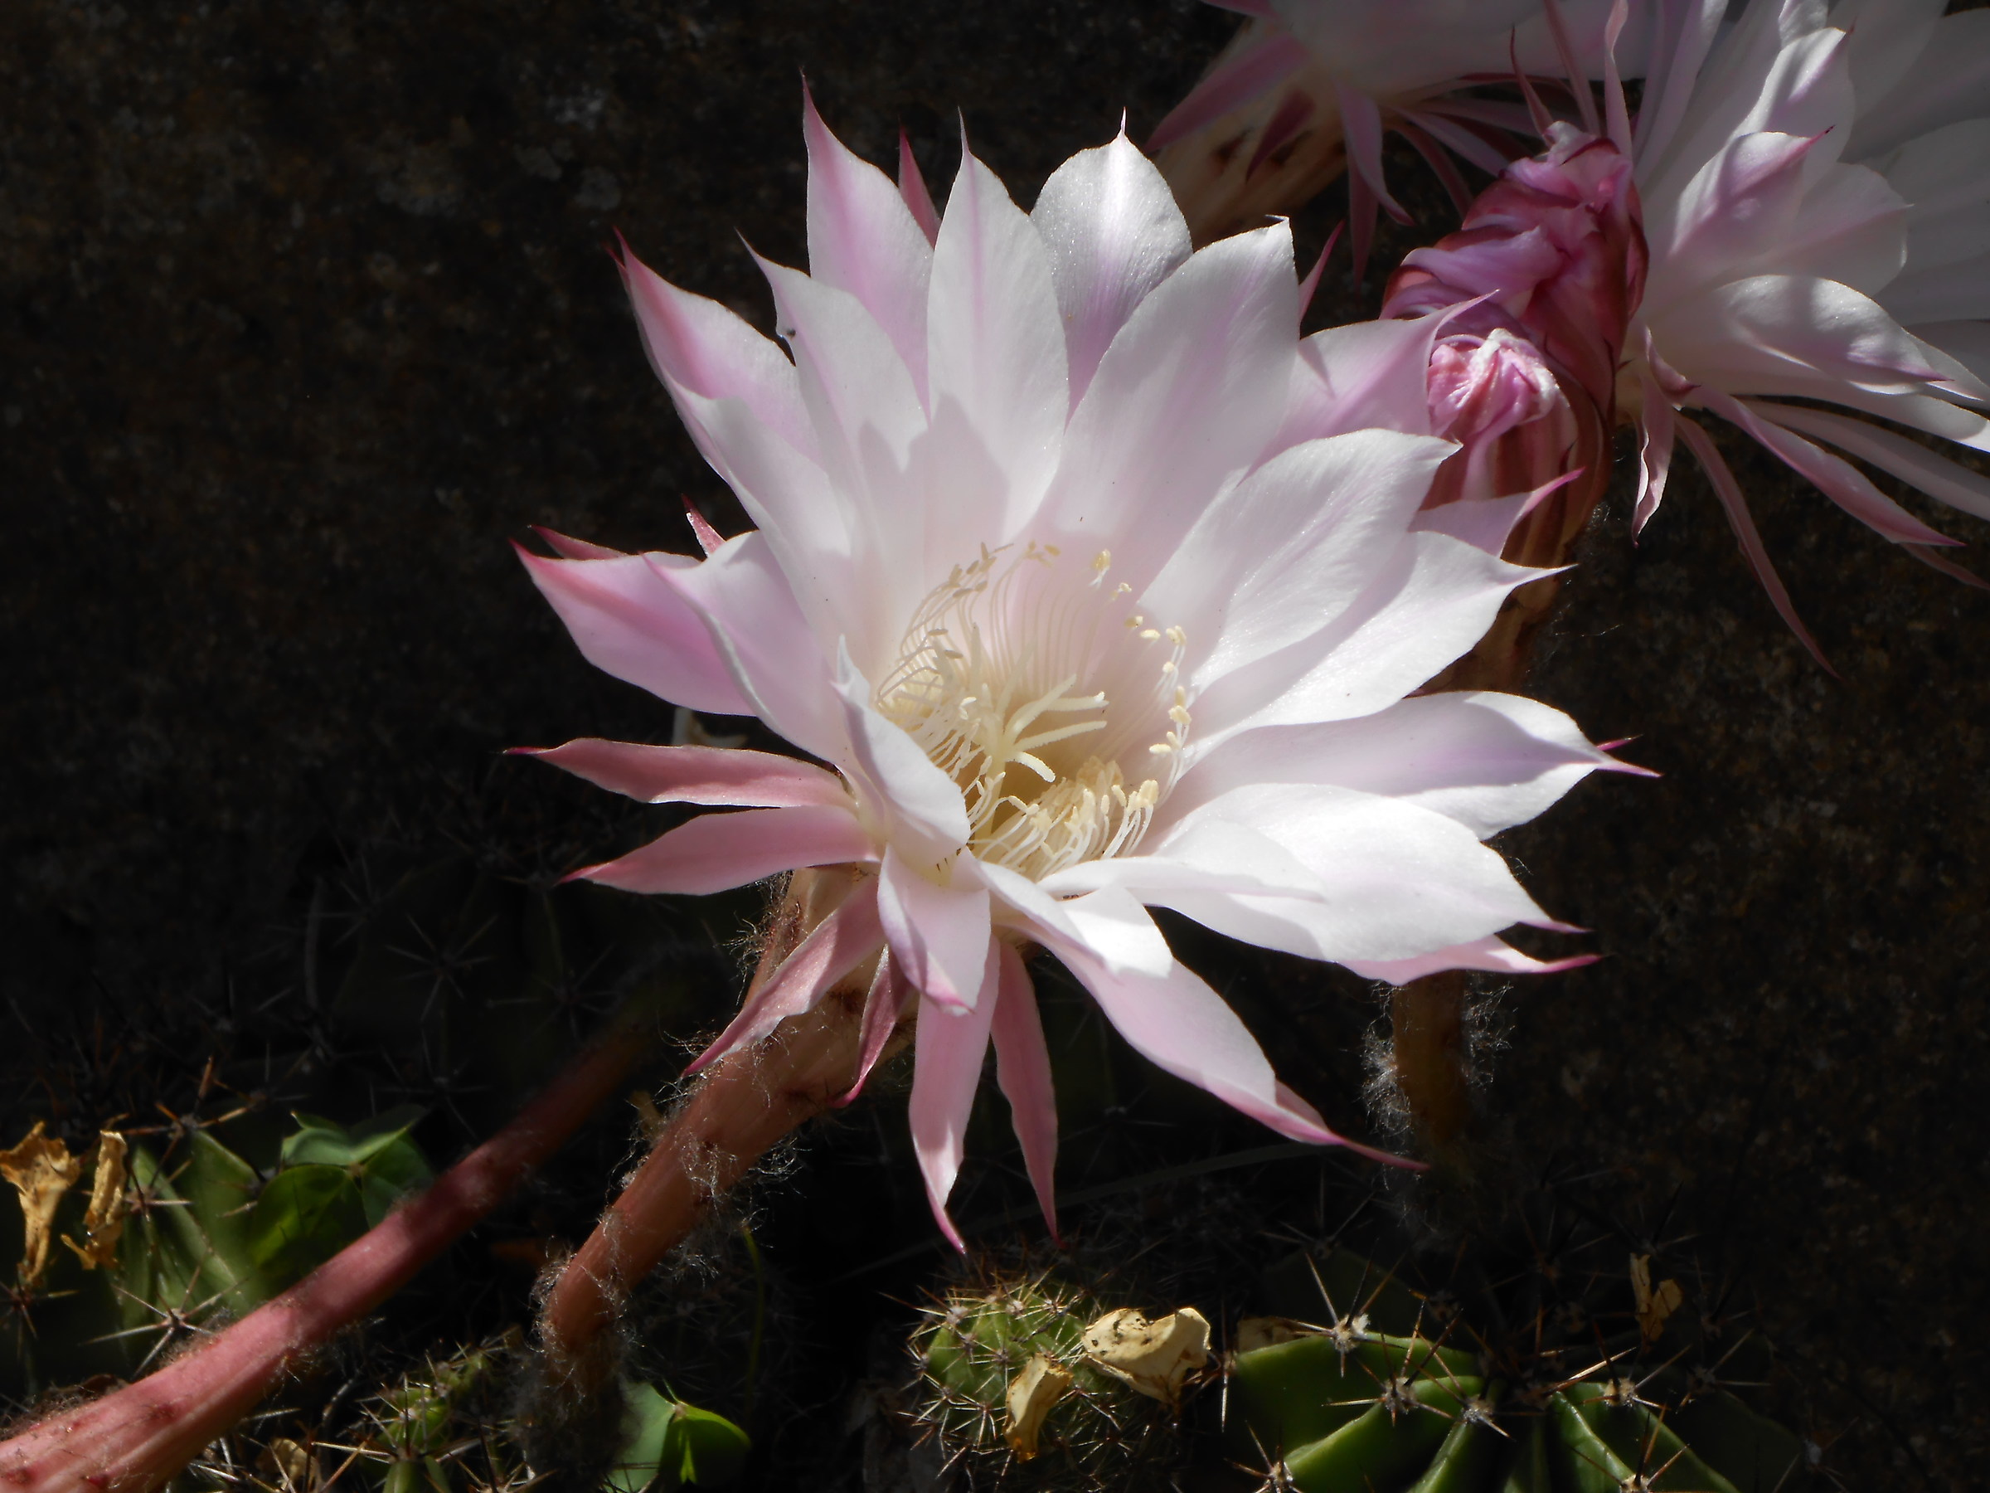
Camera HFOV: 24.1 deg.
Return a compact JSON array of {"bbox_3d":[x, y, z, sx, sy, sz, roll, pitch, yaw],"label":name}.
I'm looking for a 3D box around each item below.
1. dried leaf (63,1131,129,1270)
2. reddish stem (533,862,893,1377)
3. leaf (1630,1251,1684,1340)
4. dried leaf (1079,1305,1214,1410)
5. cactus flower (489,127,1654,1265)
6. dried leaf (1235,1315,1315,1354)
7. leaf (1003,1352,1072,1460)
[{"bbox_3d":[-0.111,0.056,0.575,0.009,0.018,0.007,0,27,0],"label":"dried leaf"},{"bbox_3d":[-0.034,0.046,0.565,0.021,0.078,0.021,36,31,0],"label":"reddish stem"},{"bbox_3d":[0.085,0.071,0.600,0.007,0.012,0.006,0,27,0],"label":"leaf"},{"bbox_3d":[0.018,0.073,0.560,0.015,0.011,0.009,0,27,0],"label":"dried leaf"},{"bbox_3d":[0.009,-0.009,0.530,0.124,0.055,0.117,-5,63,-11],"label":"cactus flower"},{"bbox_3d":[0.035,0.073,0.580,0.011,0.005,0.006,0,27,0],"label":"dried leaf"},{"bbox_3d":[0.005,0.079,0.560,0.009,0.013,0.006,0,27,0],"label":"leaf"}]

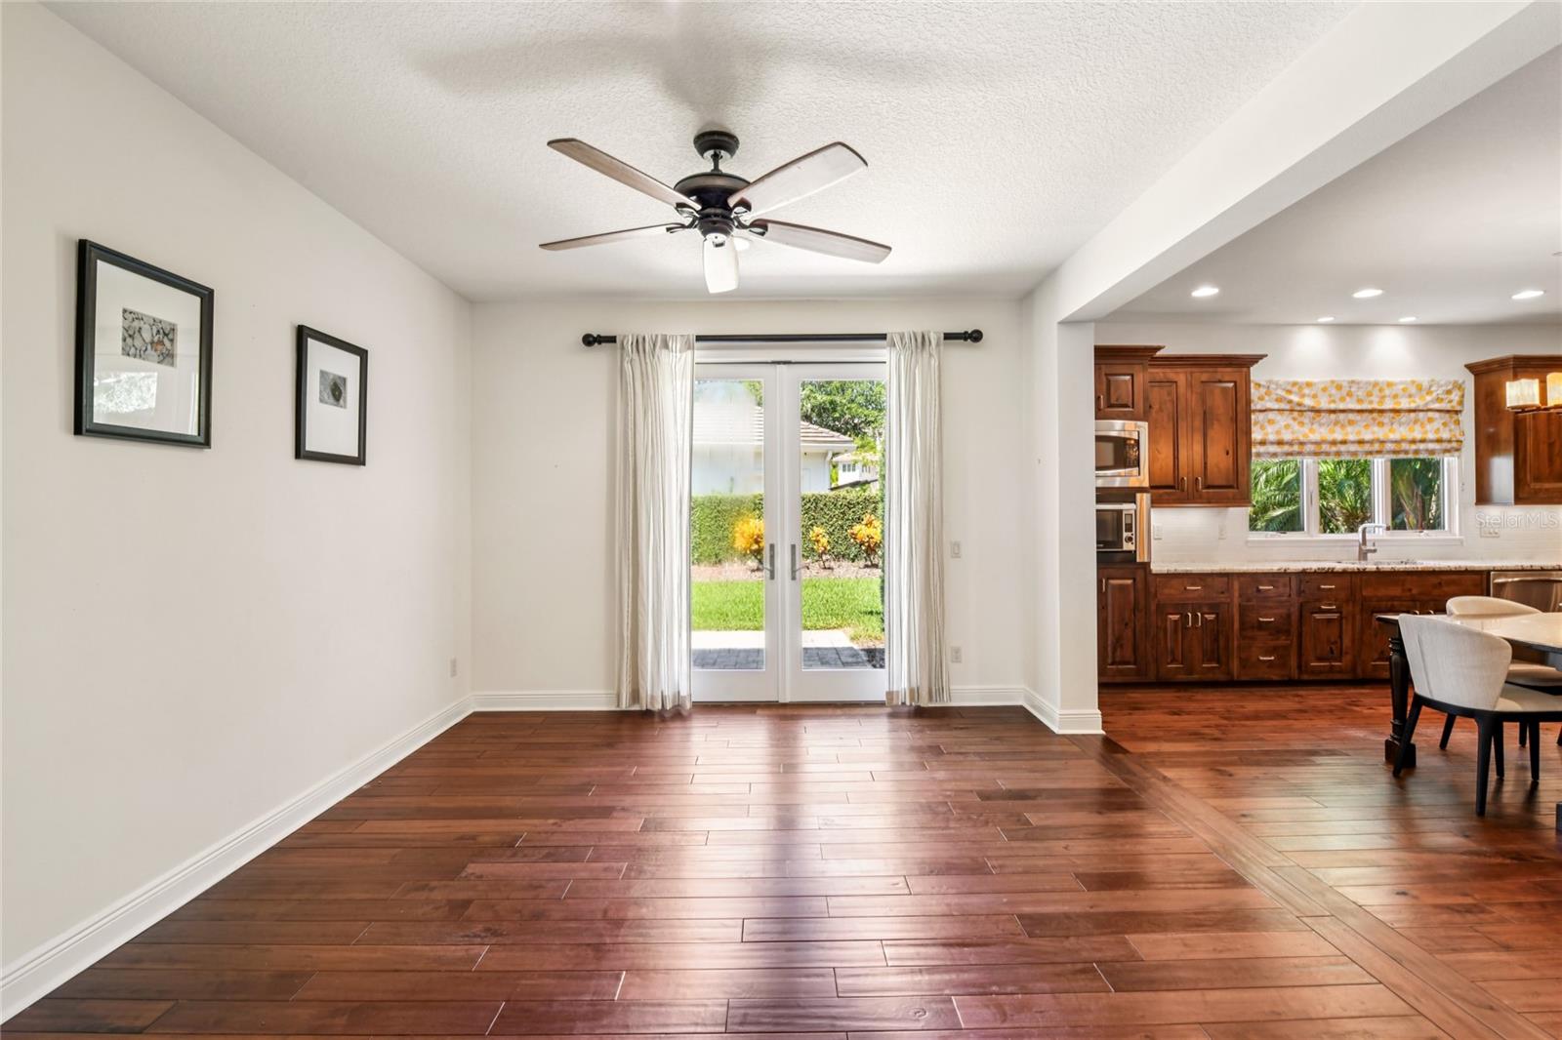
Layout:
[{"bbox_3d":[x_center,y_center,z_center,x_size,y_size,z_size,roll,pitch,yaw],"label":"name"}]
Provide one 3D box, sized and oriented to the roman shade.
[{"bbox_3d":[4.680,-0.819,5.650,1.770,0.650,0.070,0,0,-1],"label":"roman shade"}]

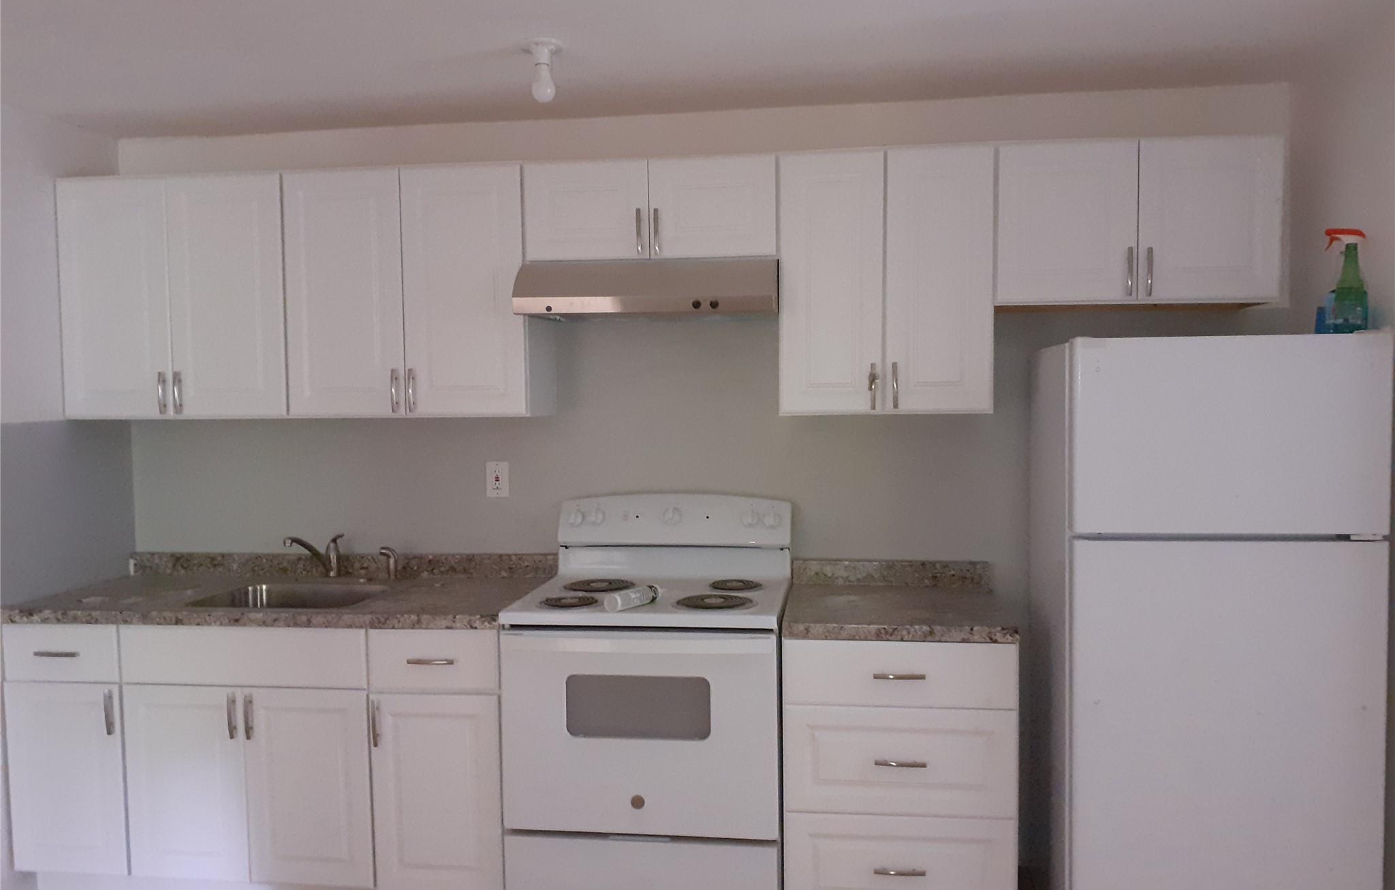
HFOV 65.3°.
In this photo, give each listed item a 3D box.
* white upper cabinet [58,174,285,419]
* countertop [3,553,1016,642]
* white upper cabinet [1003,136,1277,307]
[{"bbox_3d":[-1.628,-0.465,3.567,0.758,0.753,0.335,0,3,8],"label":"white upper cabinet"},{"bbox_3d":[-0.573,0.444,3.315,2.921,0.114,0.645,0,3,8],"label":"countertop"},{"bbox_3d":[1.236,-0.626,3.173,0.762,0.450,0.335,0,3,8],"label":"white upper cabinet"}]

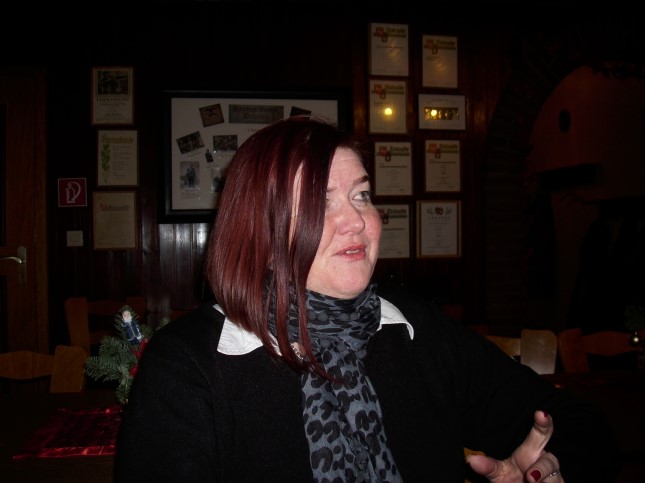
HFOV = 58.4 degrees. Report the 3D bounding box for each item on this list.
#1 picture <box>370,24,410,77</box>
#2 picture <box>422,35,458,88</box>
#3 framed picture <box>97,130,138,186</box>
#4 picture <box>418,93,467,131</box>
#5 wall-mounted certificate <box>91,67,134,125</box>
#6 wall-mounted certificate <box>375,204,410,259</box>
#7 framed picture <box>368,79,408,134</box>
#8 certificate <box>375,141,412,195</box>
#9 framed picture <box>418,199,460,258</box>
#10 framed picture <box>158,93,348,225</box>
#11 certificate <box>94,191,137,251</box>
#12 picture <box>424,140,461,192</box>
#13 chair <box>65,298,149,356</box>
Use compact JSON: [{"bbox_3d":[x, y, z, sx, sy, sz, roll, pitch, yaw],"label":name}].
[{"bbox_3d":[0.373,-1.064,3.206,0.234,0.304,0.020,-1,0,-6],"label":"picture"},{"bbox_3d":[0.661,-1.008,3.236,0.217,0.311,0.020,-1,0,-6],"label":"picture"},{"bbox_3d":[-1.088,-0.444,3.069,0.232,0.318,0.020,-1,-1,-6],"label":"framed picture"},{"bbox_3d":[0.673,-0.723,3.236,0.277,0.204,0.020,-1,0,-6],"label":"picture"},{"bbox_3d":[-1.114,-0.775,3.070,0.240,0.325,0.020,-1,-1,-6],"label":"wall-mounted certificate"},{"bbox_3d":[0.383,-0.056,3.209,0.225,0.317,0.020,-1,-1,-6],"label":"wall-mounted certificate"},{"bbox_3d":[0.366,-0.750,3.216,0.230,0.317,0.020,-1,-1,-6],"label":"framed picture"},{"bbox_3d":[0.397,-0.403,3.206,0.225,0.308,0.020,-1,0,-6],"label":"certificate"},{"bbox_3d":[0.654,-0.067,3.231,0.263,0.326,0.020,-1,0,-6],"label":"framed picture"},{"bbox_3d":[-0.364,-0.465,3.126,1.003,0.727,0.030,-1,0,-6],"label":"framed picture"},{"bbox_3d":[-1.103,-0.114,3.064,0.240,0.322,0.020,-1,-1,-6],"label":"certificate"},{"bbox_3d":[0.676,-0.424,3.243,0.222,0.310,0.020,-1,-1,-6],"label":"picture"},{"bbox_3d":[-1.055,0.695,2.640,0.430,0.870,0.480,-1,0,-7],"label":"chair"}]

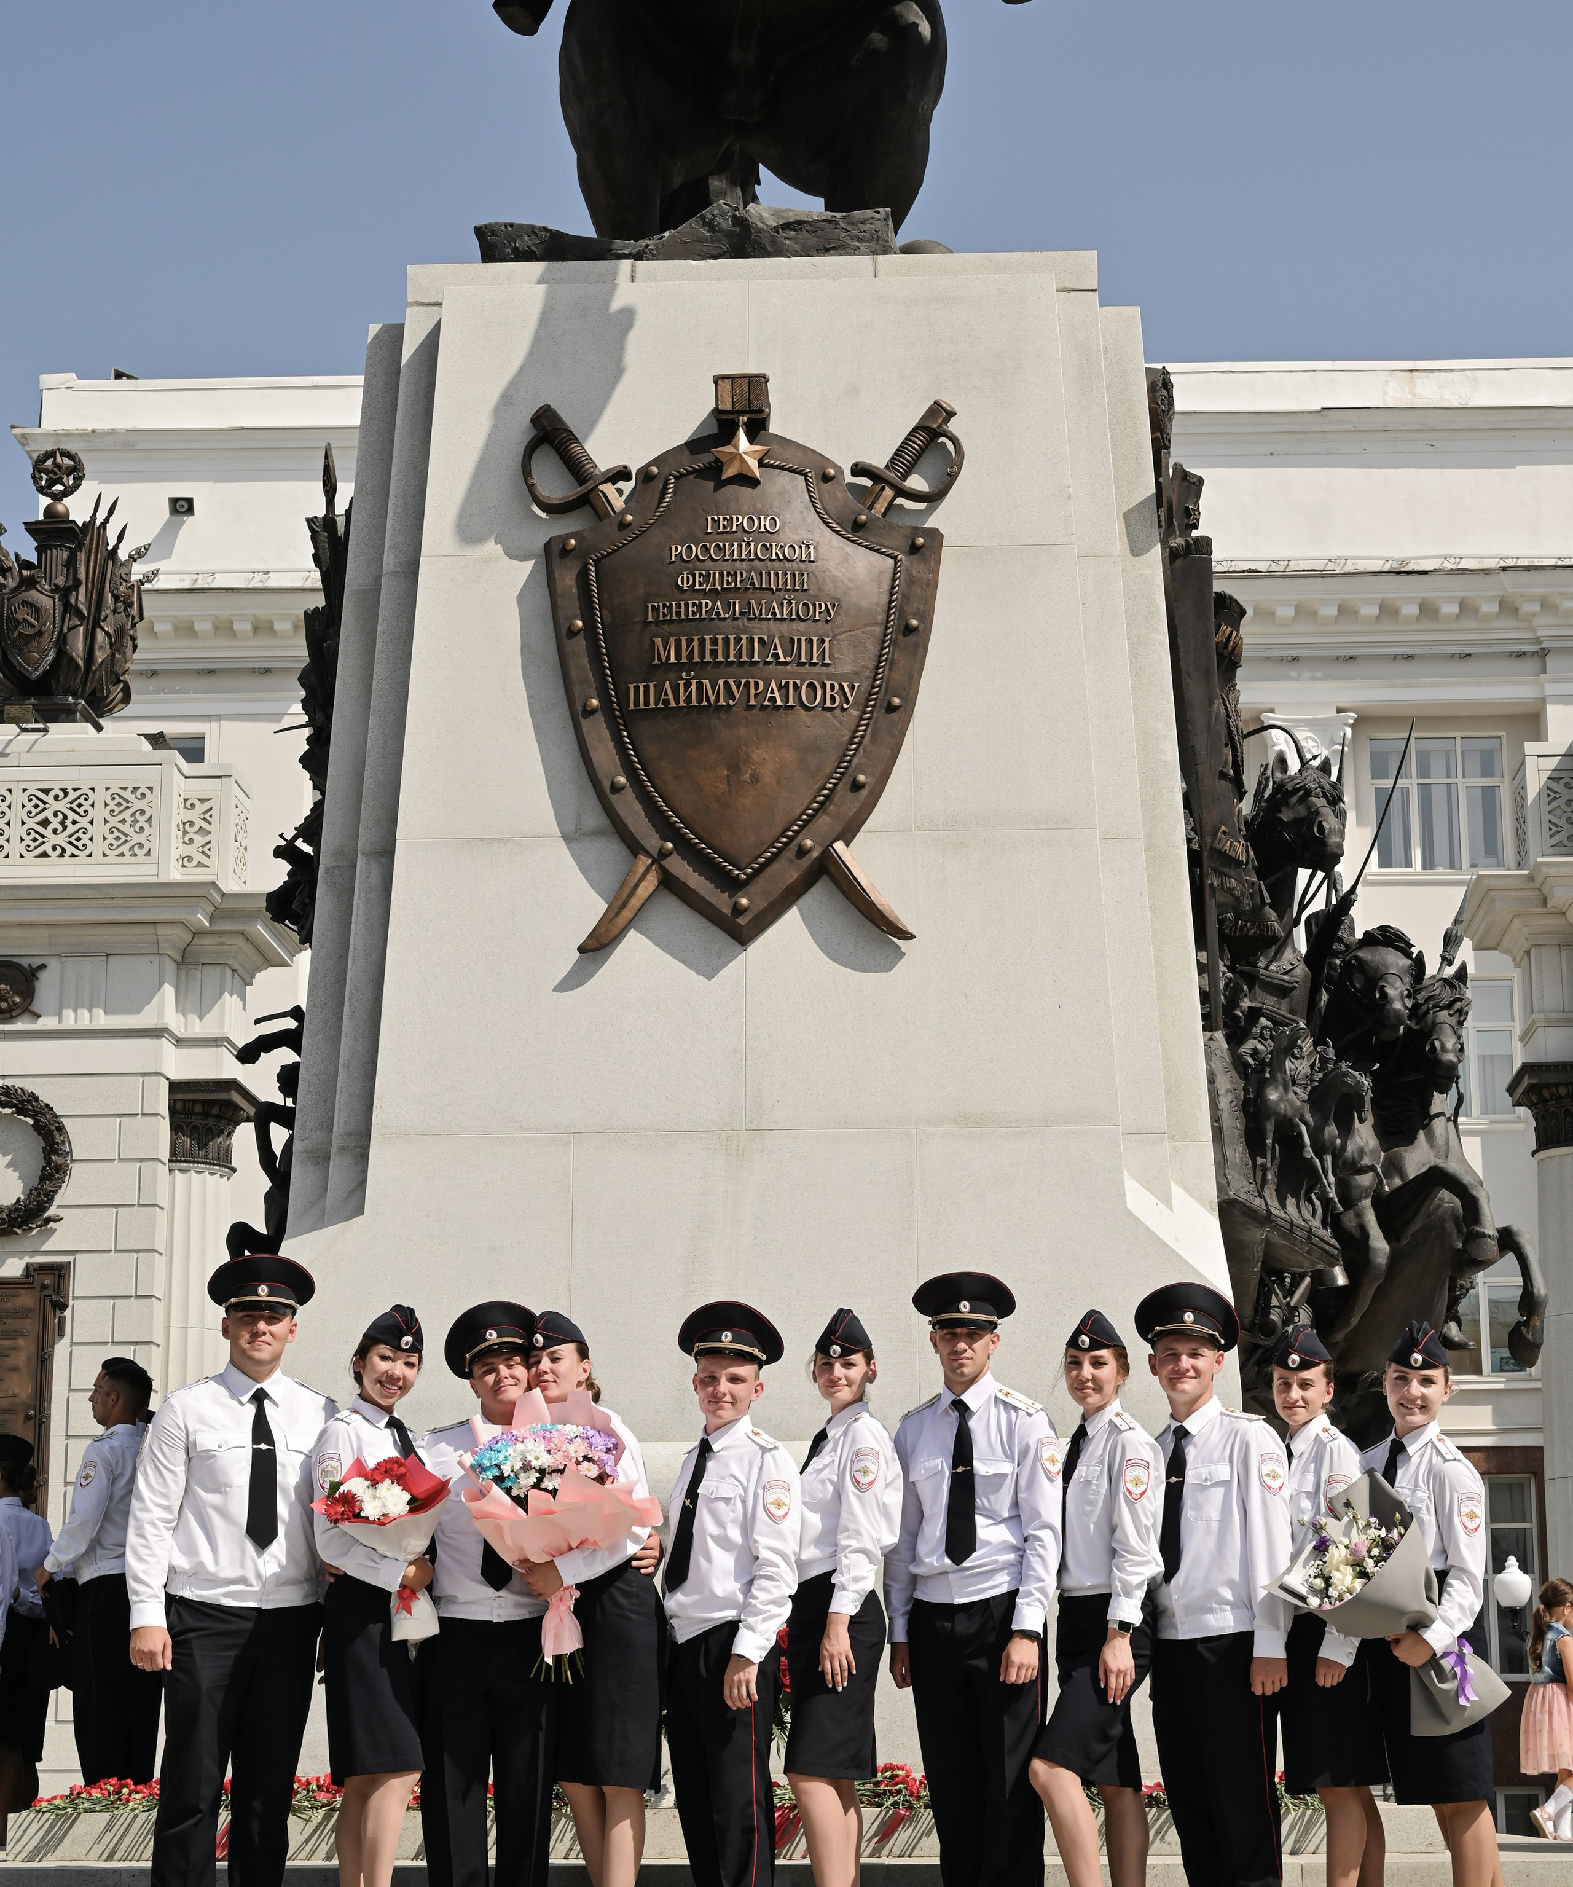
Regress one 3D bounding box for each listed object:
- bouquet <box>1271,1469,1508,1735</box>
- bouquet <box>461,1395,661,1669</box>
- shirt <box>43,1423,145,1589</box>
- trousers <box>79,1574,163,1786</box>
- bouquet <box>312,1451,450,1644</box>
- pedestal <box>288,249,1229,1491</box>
[{"bbox_3d":[1.608,1.759,8.652,0.430,0.740,0.320,-37,7,-7],"label":"bouquet"},{"bbox_3d":[-0.582,1.513,8.448,0.480,0.670,0.360,0,-12,0],"label":"bouquet"},{"bbox_3d":[-2.659,2.162,12.625,0.380,0.600,0.480,-2,-12,8],"label":"shirt"},{"bbox_3d":[-2.467,2.869,12.074,0.370,1.040,0.280,11,-16,-44],"label":"trousers"},{"bbox_3d":[-1.044,1.563,8.459,0.330,0.470,0.270,-14,-11,5],"label":"bouquet"},{"bbox_3d":[-0.076,0.282,13.964,3.400,5.320,4.500,-1,-11,2],"label":"pedestal"}]

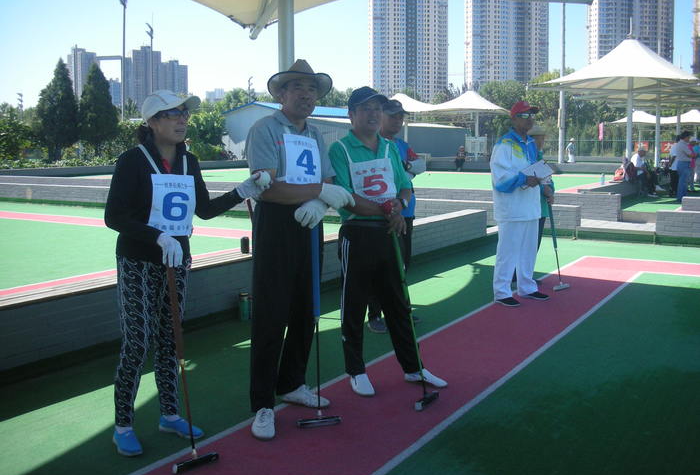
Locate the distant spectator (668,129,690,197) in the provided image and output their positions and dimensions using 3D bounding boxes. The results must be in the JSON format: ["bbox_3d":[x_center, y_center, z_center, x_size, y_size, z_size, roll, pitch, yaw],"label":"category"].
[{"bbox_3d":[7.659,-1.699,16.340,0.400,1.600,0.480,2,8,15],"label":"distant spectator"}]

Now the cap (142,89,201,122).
[{"bbox_3d":[-0.770,-0.561,3.029,0.260,0.140,0.175,-13,0,33],"label":"cap"}]

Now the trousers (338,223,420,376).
[{"bbox_3d":[0.162,0.349,3.950,0.420,0.870,0.290,-4,9,-25],"label":"trousers"}]

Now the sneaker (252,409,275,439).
[{"bbox_3d":[-0.412,0.877,3.448,0.106,0.105,0.280,0,7,-2],"label":"sneaker"}]

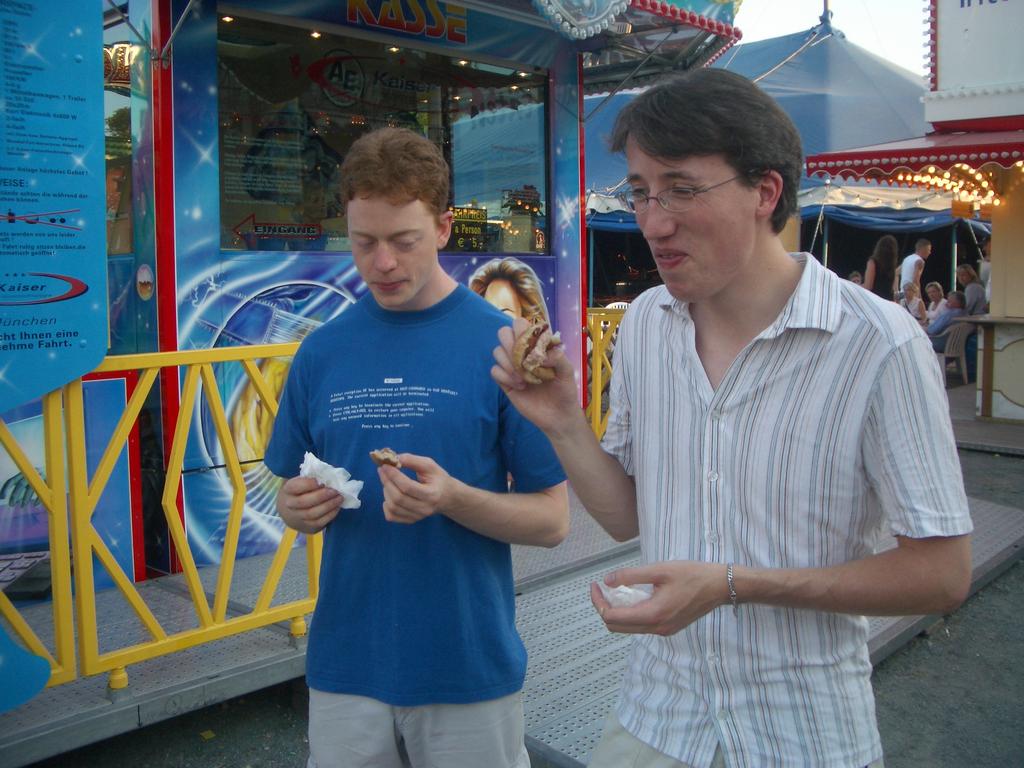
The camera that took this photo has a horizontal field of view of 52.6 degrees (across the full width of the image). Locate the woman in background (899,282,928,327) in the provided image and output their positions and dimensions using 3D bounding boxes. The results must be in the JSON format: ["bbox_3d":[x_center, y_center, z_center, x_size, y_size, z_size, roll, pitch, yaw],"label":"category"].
[{"bbox_3d":[5.409,-0.740,14.058,0.520,1.270,0.750,4,7,38],"label":"woman in background"}]

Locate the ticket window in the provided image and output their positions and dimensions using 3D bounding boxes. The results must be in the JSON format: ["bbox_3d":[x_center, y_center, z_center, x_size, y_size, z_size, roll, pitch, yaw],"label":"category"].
[{"bbox_3d":[-0.545,-1.215,5.344,2.120,1.080,0.120,-6,7,-44],"label":"ticket window"}]

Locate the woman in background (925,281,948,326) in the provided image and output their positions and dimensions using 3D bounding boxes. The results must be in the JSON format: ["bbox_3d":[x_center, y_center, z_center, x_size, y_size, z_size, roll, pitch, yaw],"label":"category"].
[{"bbox_3d":[5.788,-0.750,14.158,0.520,1.270,0.750,4,7,40],"label":"woman in background"}]

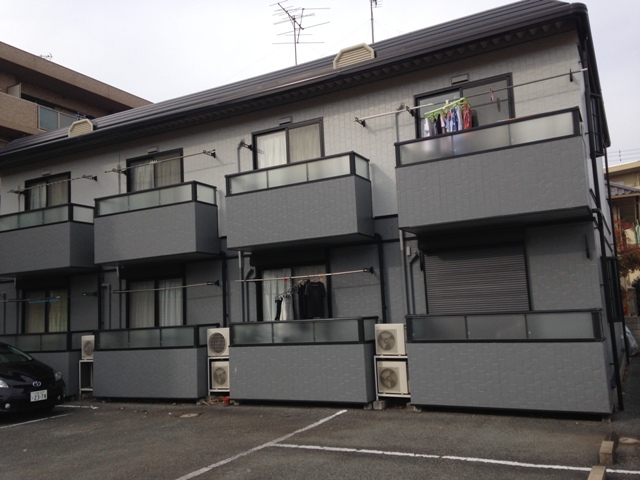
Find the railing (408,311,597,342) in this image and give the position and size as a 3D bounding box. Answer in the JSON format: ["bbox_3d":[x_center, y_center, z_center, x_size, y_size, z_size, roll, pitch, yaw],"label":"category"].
[{"bbox_3d":[2.838,1.349,9.519,2.887,0.443,0.706,-7,-8,28],"label":"railing"}]

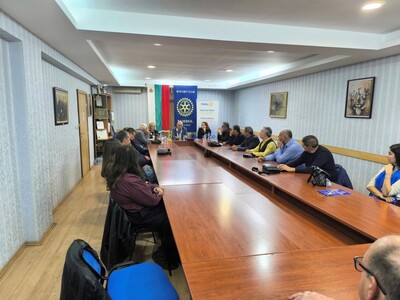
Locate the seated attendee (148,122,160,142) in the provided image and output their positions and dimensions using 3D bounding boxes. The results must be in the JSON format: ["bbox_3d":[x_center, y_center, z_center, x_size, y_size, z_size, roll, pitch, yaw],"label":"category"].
[{"bbox_3d":[-1.461,-0.221,8.187,0.480,1.220,0.750,-3,9,-20],"label":"seated attendee"}]

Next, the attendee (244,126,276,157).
[{"bbox_3d":[1.291,0.200,5.452,0.830,1.300,0.580,2,9,8],"label":"attendee"}]

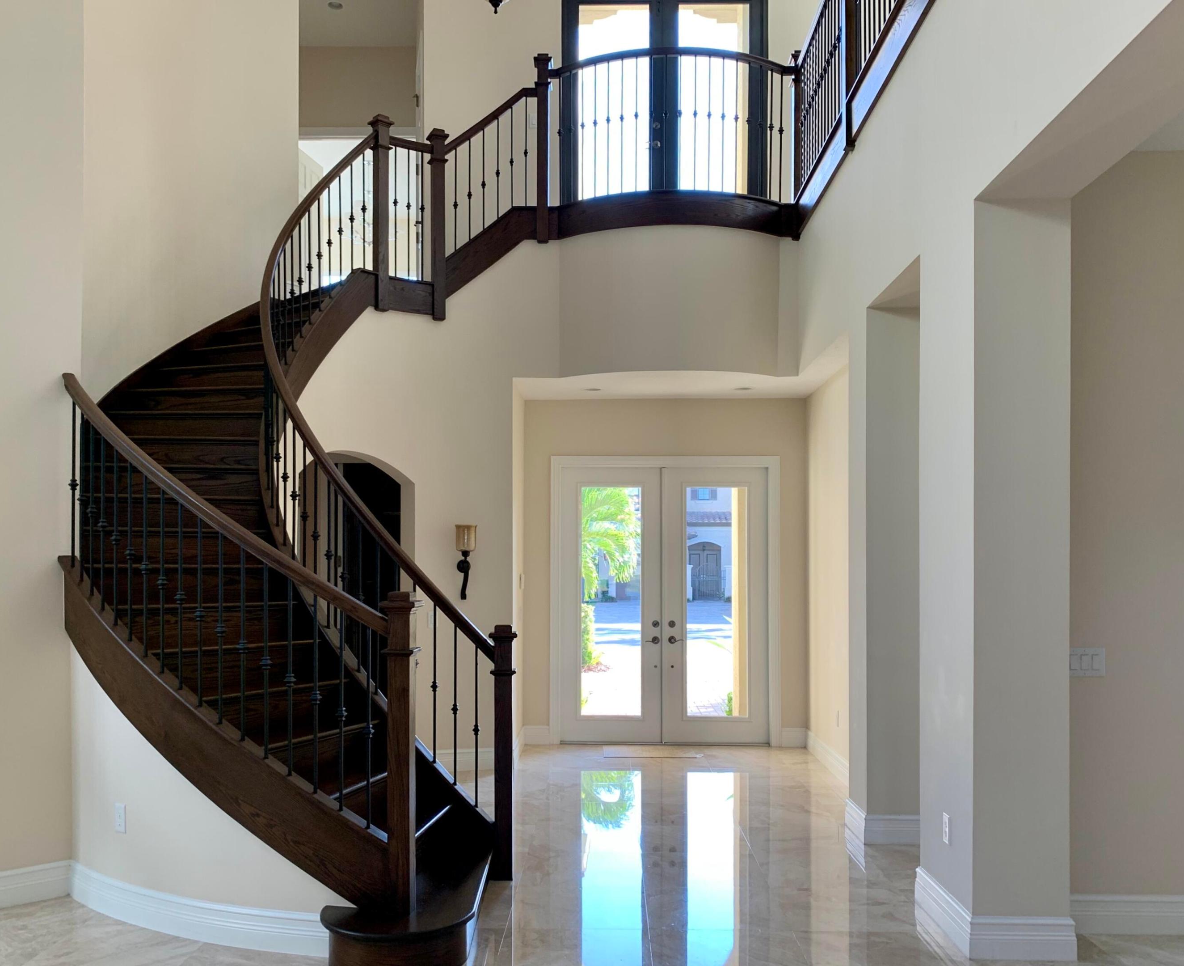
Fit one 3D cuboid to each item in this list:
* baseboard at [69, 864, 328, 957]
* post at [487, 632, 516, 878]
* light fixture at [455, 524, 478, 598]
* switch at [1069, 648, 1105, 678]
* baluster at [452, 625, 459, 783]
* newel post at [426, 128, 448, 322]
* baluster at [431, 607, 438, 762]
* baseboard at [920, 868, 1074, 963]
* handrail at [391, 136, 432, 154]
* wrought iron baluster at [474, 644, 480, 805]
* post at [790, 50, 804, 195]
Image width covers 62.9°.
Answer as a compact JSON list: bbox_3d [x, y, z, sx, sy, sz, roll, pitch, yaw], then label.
[{"bbox_3d":[-1.779,1.834,4.177,1.662,0.170,0.154,-1,-3,27],"label":"baseboard"},{"bbox_3d":[-0.447,1.344,4.830,0.137,1.270,0.137,0,-3,0],"label":"post"},{"bbox_3d":[-0.950,0.591,7.280,0.170,0.570,0.160,0,-3,0],"label":"light fixture"},{"bbox_3d":[2.084,0.755,4.080,0.162,0.118,0.012,0,-3,2],"label":"switch"},{"bbox_3d":[-0.693,1.123,4.920,0.030,0.810,0.030,0,-3,-10],"label":"baluster"},{"bbox_3d":[-1.142,-1.908,7.150,0.140,1.430,0.140,-1,-3,12],"label":"newel post"},{"bbox_3d":[-0.810,1.032,4.960,0.030,0.800,0.030,0,-3,-10],"label":"baluster"},{"bbox_3d":[1.700,1.820,4.130,0.430,0.170,0.670,0,-3,0],"label":"baseboard"},{"bbox_3d":[-1.380,-2.566,7.330,0.340,0.062,0.062,1,-3,-24],"label":"handrail"},{"bbox_3d":[-0.575,1.198,4.830,0.037,0.800,0.037,0,-3,0],"label":"wrought iron baluster"},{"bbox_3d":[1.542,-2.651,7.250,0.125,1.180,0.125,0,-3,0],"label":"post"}]

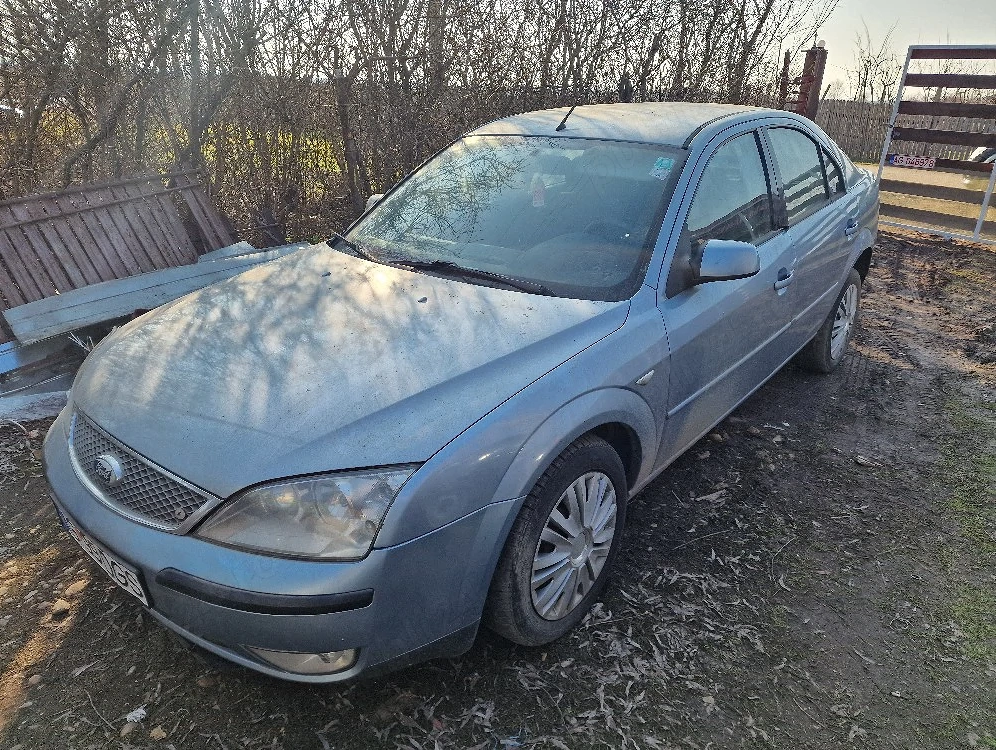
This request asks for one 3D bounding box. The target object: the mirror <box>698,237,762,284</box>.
[{"bbox_3d":[0.759,-0.371,2.179,0.205,0.145,0.125,18,28,37],"label":"mirror"}]

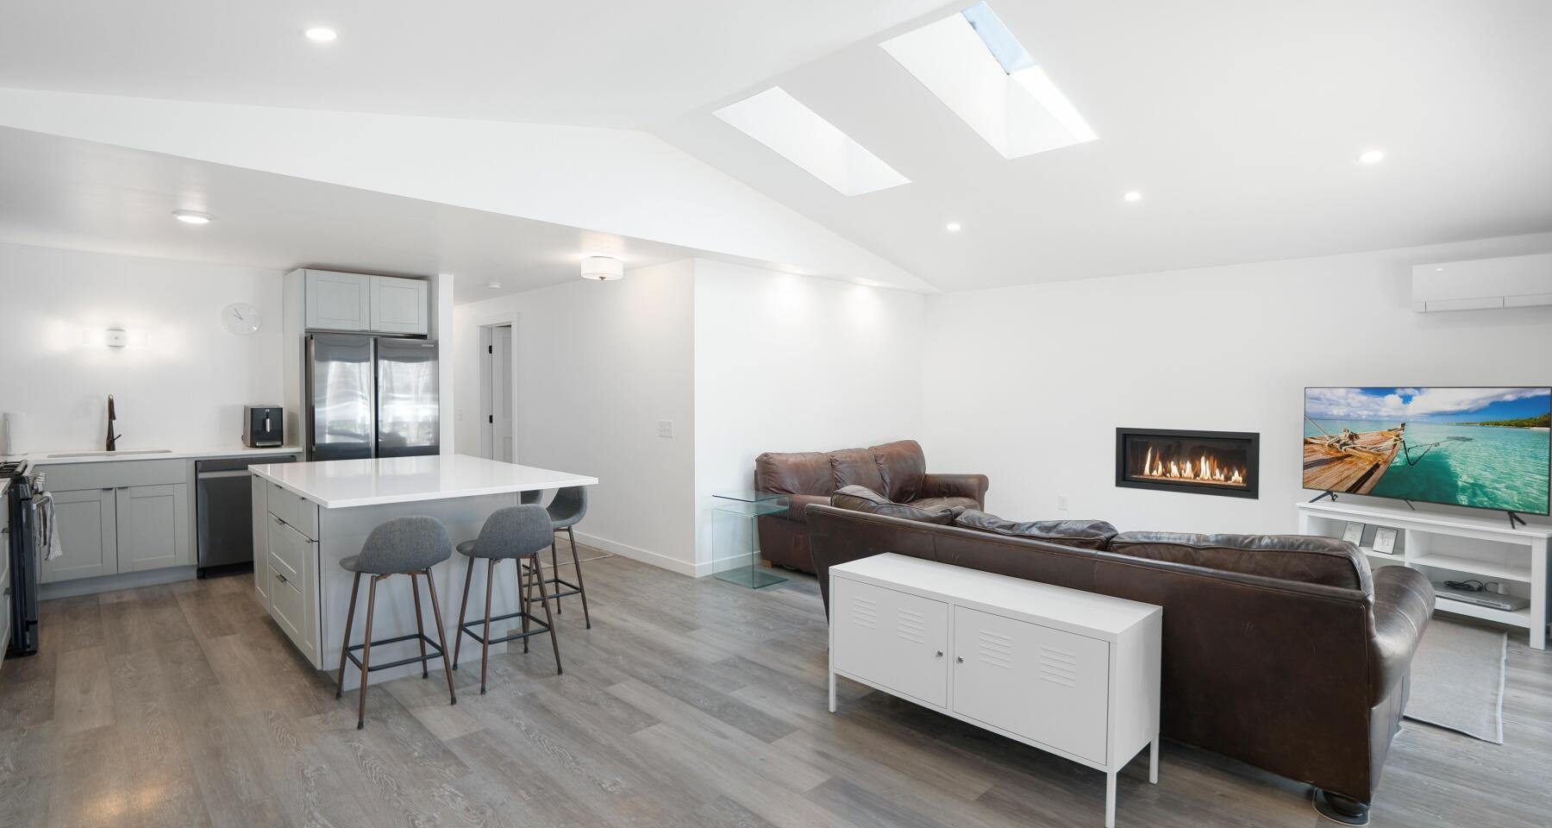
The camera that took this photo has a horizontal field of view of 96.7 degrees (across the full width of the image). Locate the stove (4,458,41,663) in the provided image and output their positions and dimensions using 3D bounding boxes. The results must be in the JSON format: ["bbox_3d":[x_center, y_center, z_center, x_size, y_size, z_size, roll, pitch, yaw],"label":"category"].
[{"bbox_3d":[-4.351,0.782,3.625,0.760,0.930,0.680,2,2,45],"label":"stove"}]

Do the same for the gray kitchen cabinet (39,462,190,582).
[{"bbox_3d":[-4.696,0.752,4.908,0.610,0.860,0.760,2,2,45],"label":"gray kitchen cabinet"}]

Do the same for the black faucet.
[{"bbox_3d":[-4.852,0.070,5.056,0.230,0.420,0.090,2,2,44],"label":"black faucet"}]

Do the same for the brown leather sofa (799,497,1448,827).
[{"bbox_3d":[1.376,0.854,3.300,1.090,0.860,2.450,-2,2,-44],"label":"brown leather sofa"}]

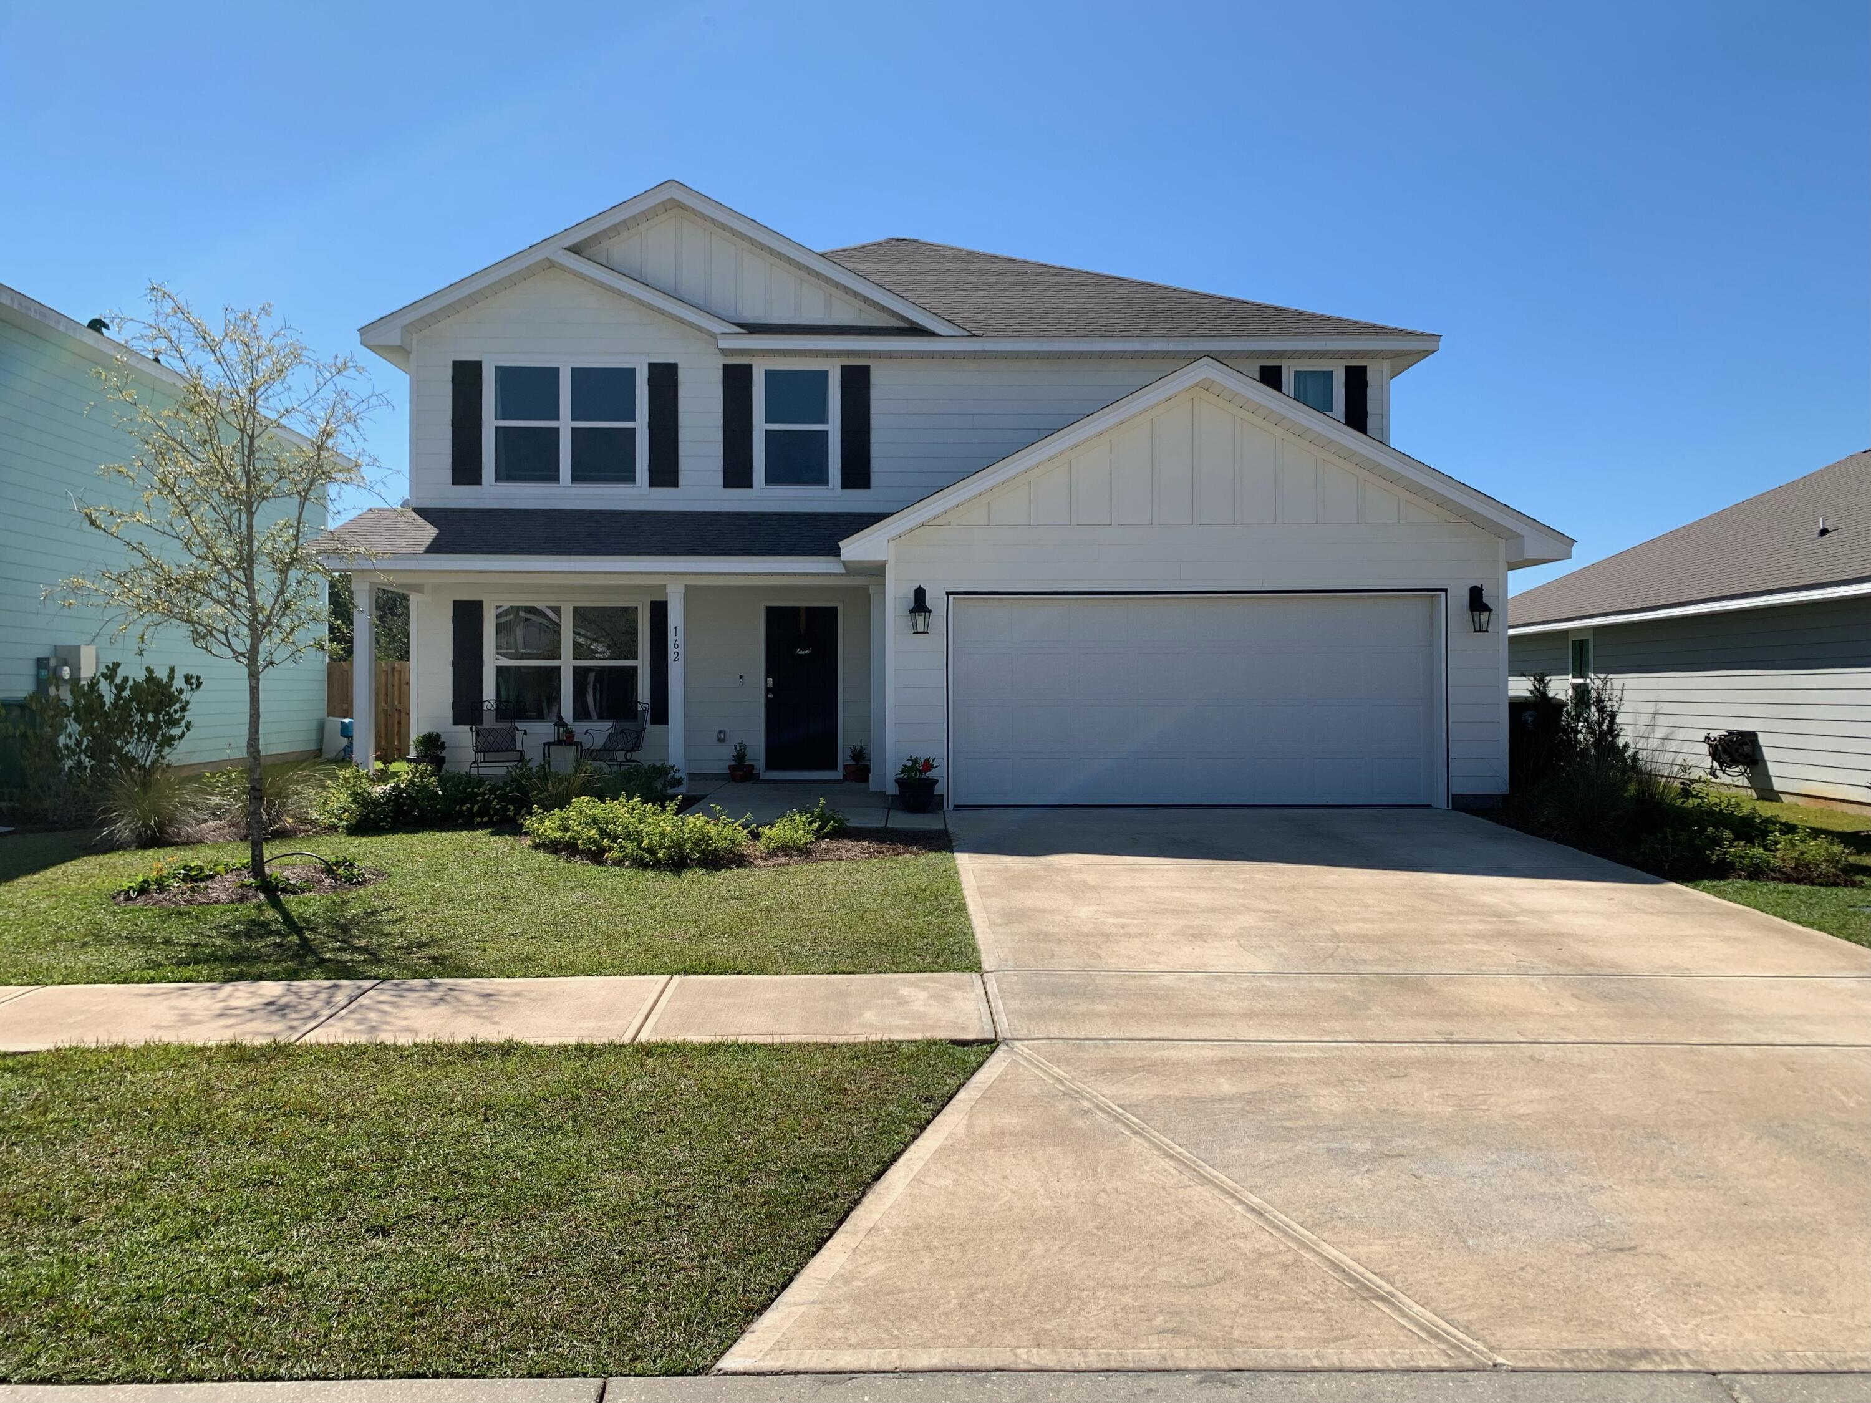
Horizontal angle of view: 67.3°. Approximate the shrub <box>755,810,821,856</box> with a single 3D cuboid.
[{"bbox_3d":[-1.182,1.053,11.250,0.527,0.363,0.500,0,0,0],"label":"shrub"}]

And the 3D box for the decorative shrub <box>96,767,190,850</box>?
[{"bbox_3d":[-6.725,0.895,11.950,0.808,0.708,0.820,0,0,0],"label":"decorative shrub"}]

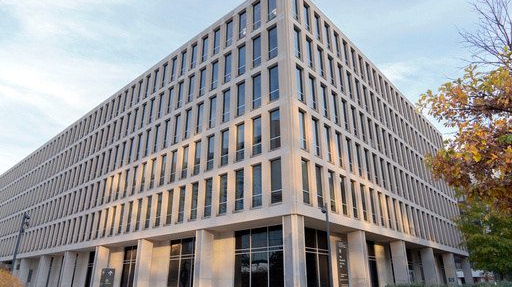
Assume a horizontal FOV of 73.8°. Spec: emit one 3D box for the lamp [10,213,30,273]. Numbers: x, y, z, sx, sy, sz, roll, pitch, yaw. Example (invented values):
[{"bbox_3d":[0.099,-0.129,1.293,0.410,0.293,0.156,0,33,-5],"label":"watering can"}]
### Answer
[{"bbox_3d":[-13.576,6.406,19.399,0.550,4.867,0.350,-6,-24,14],"label":"lamp"}]

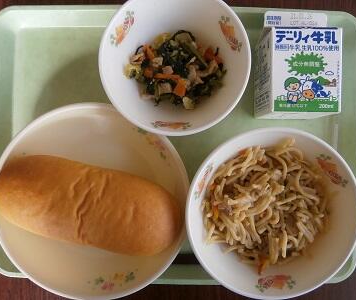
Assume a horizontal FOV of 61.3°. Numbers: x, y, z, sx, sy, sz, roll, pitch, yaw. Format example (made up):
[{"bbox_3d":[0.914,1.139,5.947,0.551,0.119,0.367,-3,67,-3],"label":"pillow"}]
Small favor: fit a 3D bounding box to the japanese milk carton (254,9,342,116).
[{"bbox_3d":[0.106,-0.078,0.274,0.057,0.056,0.094,1,90,0],"label":"japanese milk carton"}]

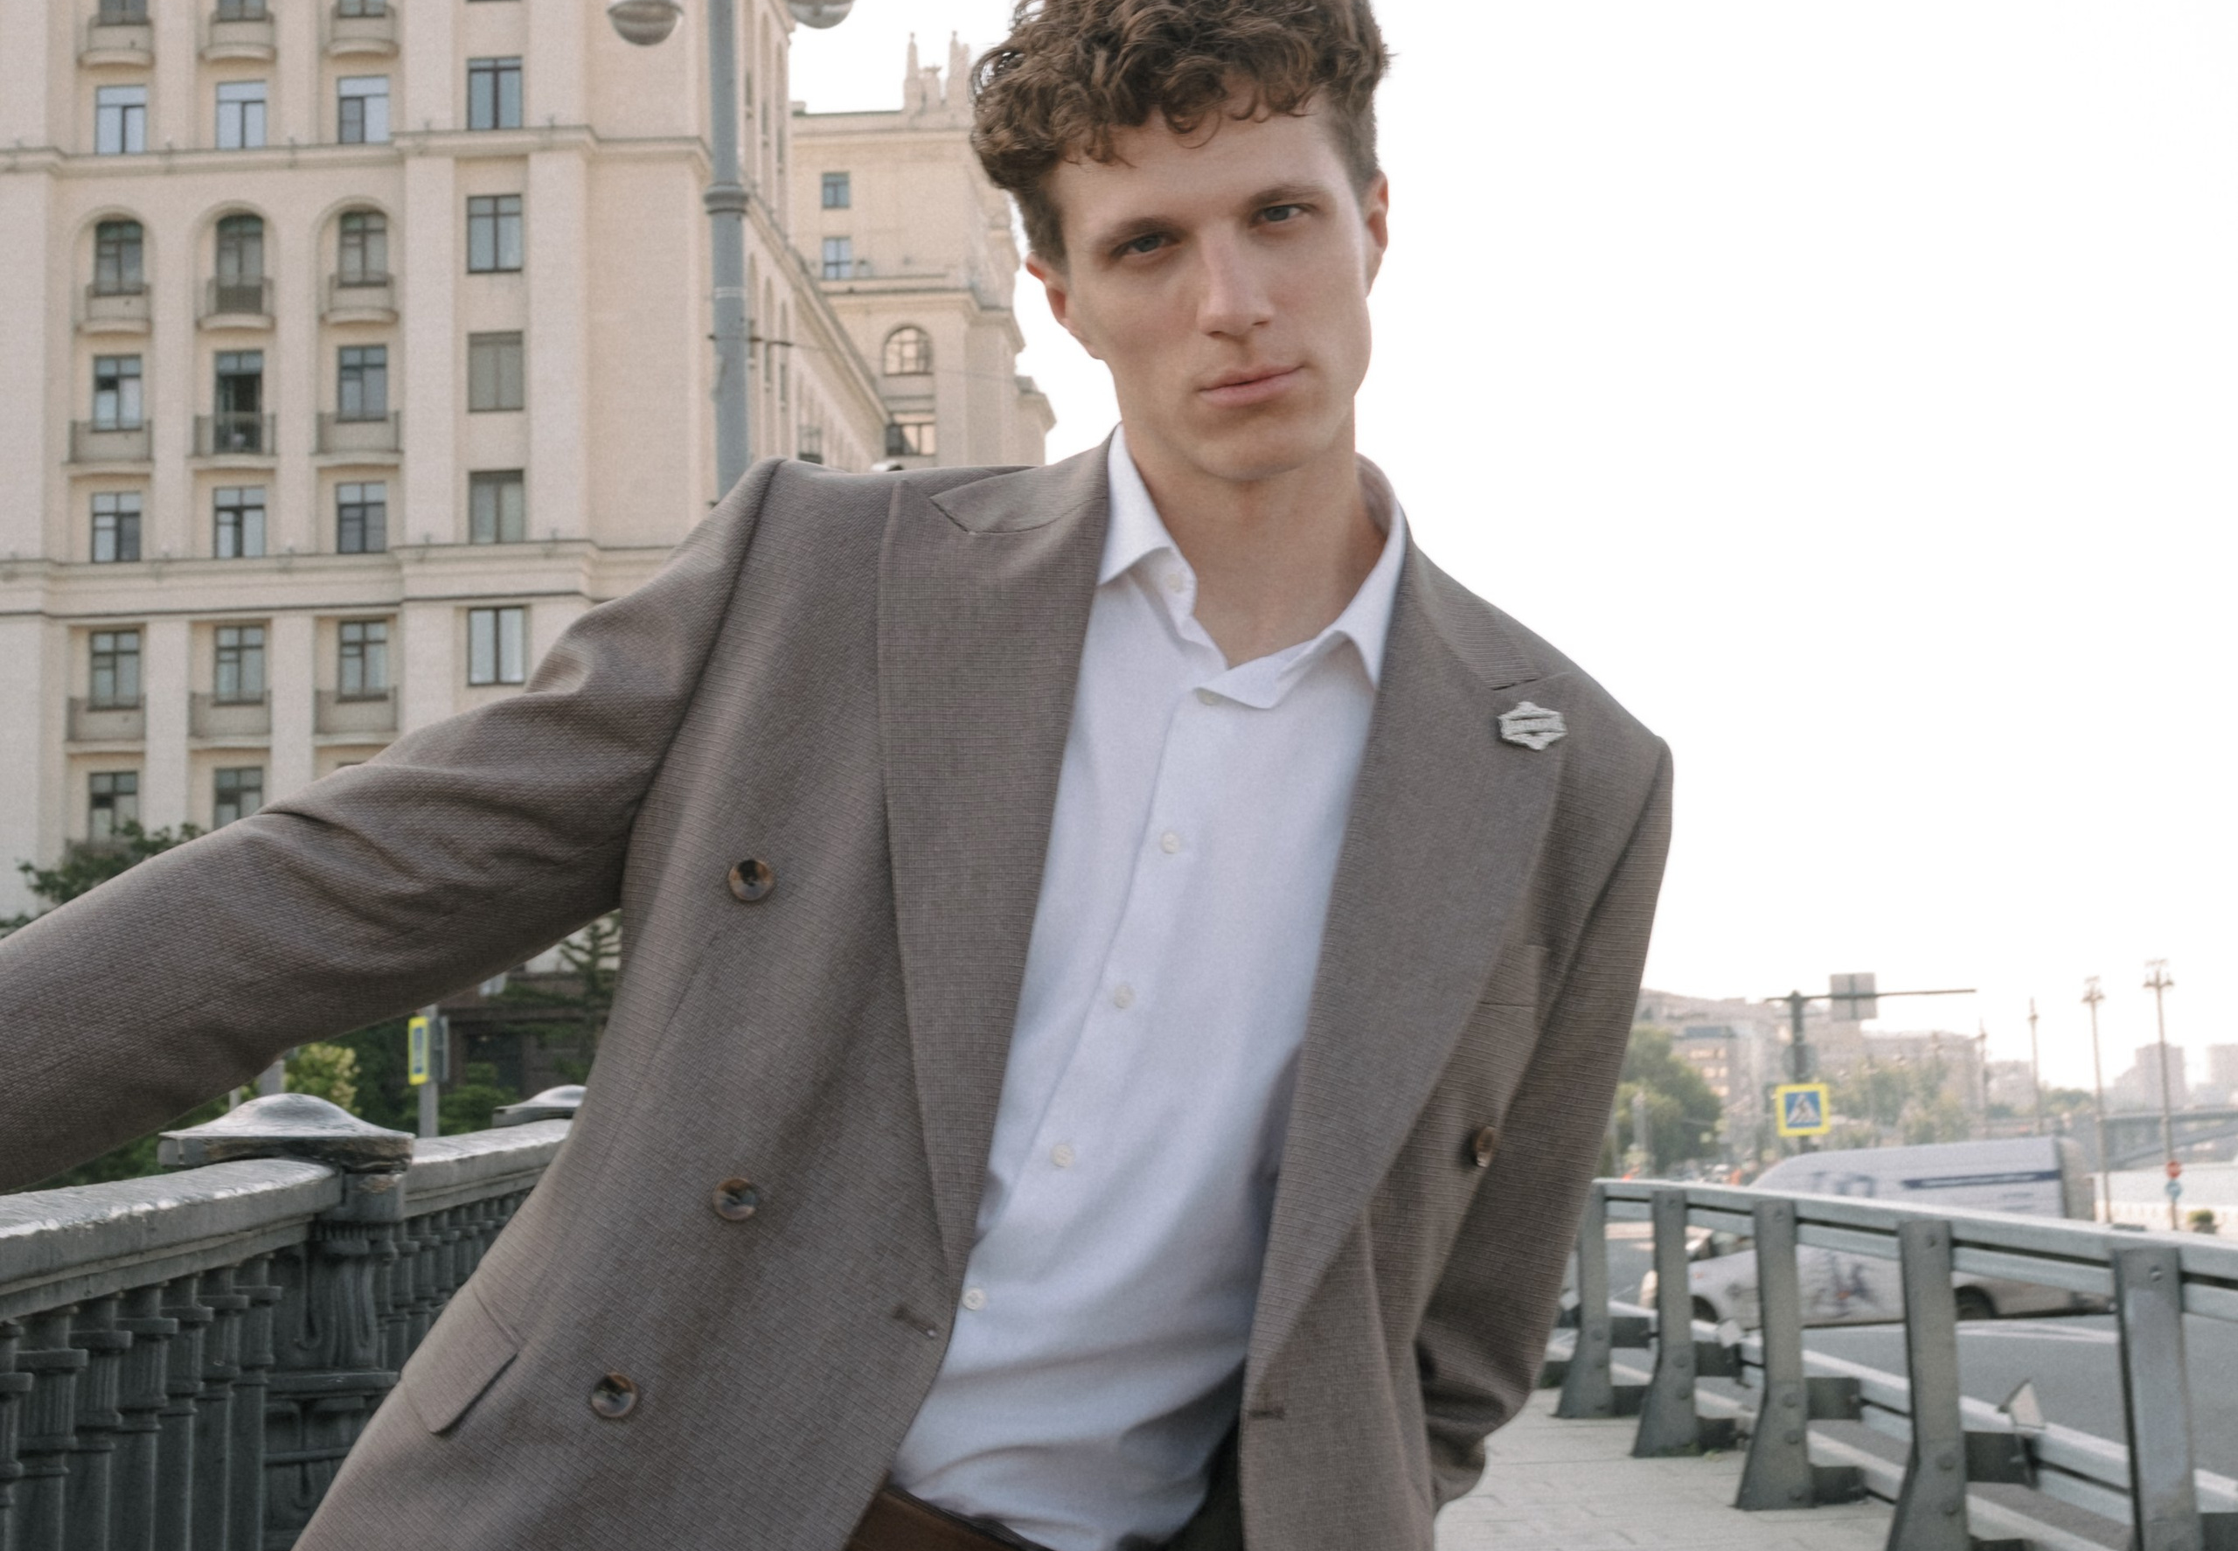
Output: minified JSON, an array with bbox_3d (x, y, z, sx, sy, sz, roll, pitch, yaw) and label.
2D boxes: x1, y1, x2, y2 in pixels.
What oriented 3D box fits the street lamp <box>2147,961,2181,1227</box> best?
[{"bbox_3d":[40.962,12.679,135.000,1.250,11.000,1.200,-4,-7,17],"label":"street lamp"}]

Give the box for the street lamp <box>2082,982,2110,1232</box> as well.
[{"bbox_3d":[41.980,14.125,148.000,1.100,11.000,1.100,-4,-7,17],"label":"street lamp"}]

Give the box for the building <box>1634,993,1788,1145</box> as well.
[{"bbox_3d":[87.392,46.068,520.000,28.000,28.000,28.000,-3,-7,11],"label":"building"}]

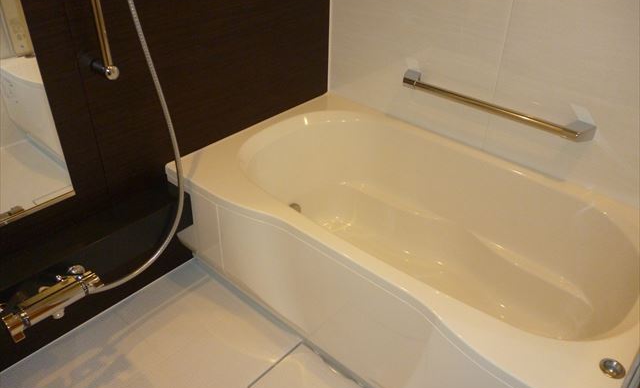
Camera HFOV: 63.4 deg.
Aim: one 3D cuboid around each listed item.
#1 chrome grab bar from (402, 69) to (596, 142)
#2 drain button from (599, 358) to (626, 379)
[{"bbox_3d":[0.568,-0.308,1.757,0.681,0.040,0.080,28,42,33],"label":"chrome grab bar"},{"bbox_3d":[0.629,0.374,1.111,0.051,0.009,0.051,1,34,-1],"label":"drain button"}]

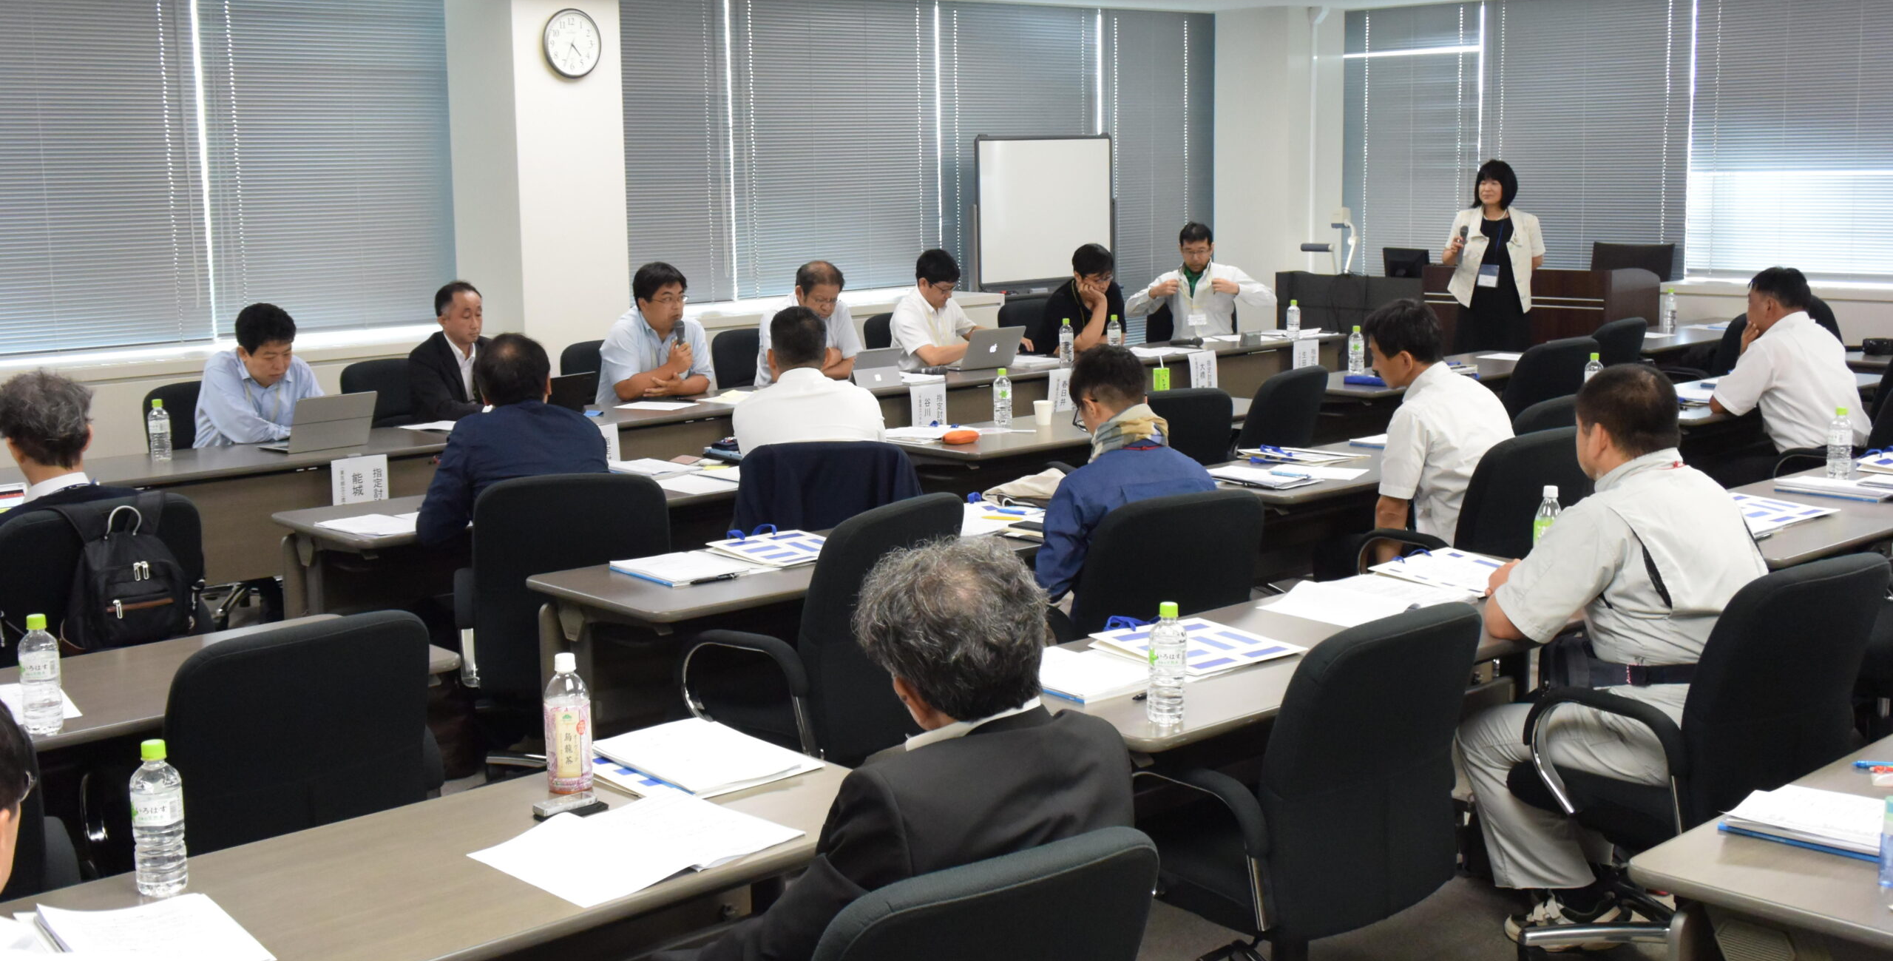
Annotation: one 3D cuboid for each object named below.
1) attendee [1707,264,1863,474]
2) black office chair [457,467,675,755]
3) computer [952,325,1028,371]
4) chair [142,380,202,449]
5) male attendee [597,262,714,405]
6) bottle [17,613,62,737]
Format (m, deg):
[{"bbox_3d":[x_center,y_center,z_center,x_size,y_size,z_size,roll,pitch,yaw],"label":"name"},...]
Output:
[{"bbox_3d":[3.125,-0.164,7.482,0.520,1.260,0.770,-9,12,-41],"label":"attendee"},{"bbox_3d":[-1.052,0.398,5.488,0.620,0.930,0.630,-4,10,-19],"label":"black office chair"},{"bbox_3d":[0.159,-0.626,9.406,0.315,0.200,0.290,-10,13,-43],"label":"computer"},{"bbox_3d":[-2.617,0.096,7.455,0.620,0.900,0.600,7,12,41],"label":"chair"},{"bbox_3d":[-1.152,-0.277,8.462,0.560,1.270,0.780,-10,13,-43],"label":"male attendee"},{"bbox_3d":[-1.670,0.355,3.675,0.066,0.218,0.066,-9,12,-41],"label":"bottle"}]

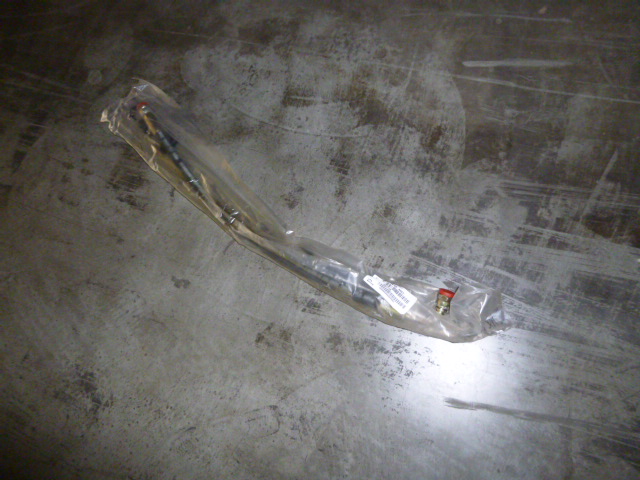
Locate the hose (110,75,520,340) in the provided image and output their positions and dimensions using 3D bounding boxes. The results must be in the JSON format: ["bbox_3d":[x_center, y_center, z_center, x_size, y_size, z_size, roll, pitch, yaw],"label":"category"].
[{"bbox_3d":[-0.155,-0.101,1.179,1.298,0.070,0.233,33,86,22],"label":"hose"}]

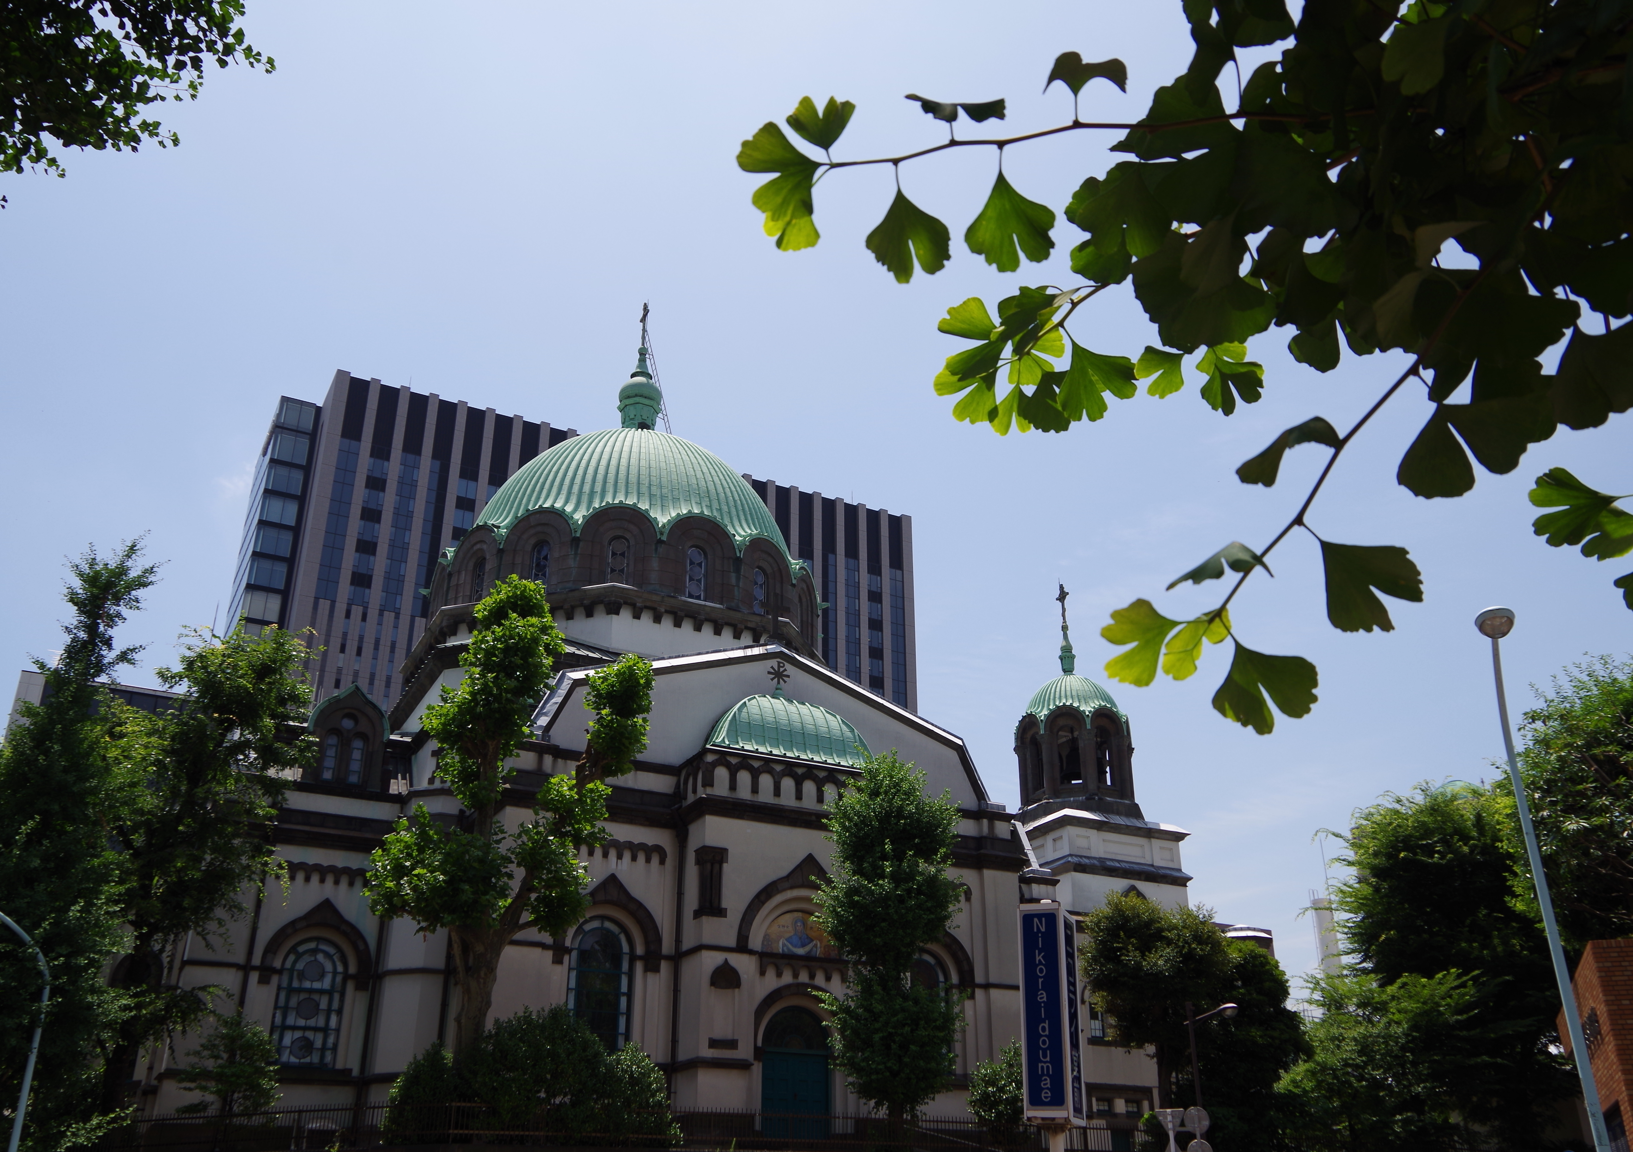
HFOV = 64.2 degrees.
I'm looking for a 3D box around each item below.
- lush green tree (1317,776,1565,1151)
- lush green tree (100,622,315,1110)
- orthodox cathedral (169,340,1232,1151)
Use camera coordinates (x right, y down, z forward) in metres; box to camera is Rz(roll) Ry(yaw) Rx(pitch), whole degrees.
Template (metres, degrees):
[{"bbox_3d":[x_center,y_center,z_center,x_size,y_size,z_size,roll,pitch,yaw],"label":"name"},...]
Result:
[{"bbox_3d":[13.901,8.879,28.762,5.200,8.800,5.200,-10,-25,22],"label":"lush green tree"},{"bbox_3d":[-14.901,7.155,30.800,4.900,13.000,4.900,11,-26,-23],"label":"lush green tree"},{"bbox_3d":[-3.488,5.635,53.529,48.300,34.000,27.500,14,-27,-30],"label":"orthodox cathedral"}]

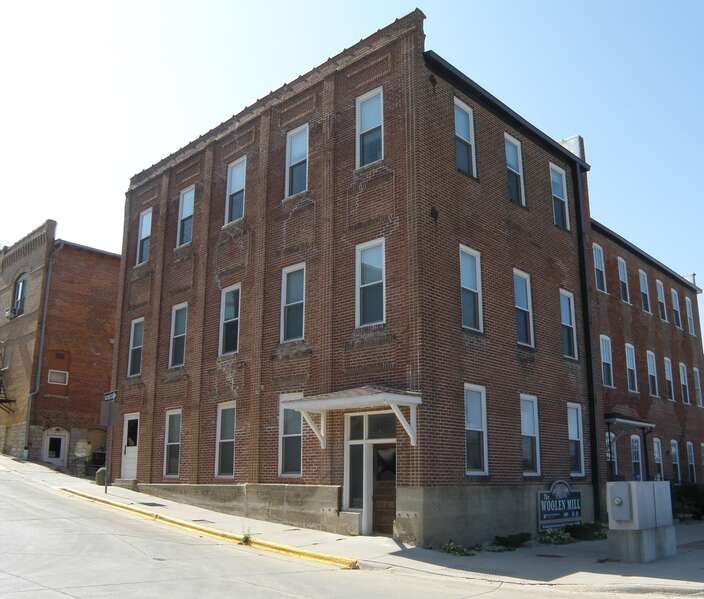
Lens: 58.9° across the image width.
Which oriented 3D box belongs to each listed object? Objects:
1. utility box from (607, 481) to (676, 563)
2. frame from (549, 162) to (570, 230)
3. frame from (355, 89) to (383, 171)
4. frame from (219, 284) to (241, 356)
[{"bbox_3d":[4.968,3.777,10.715,1.250,1.250,0.580,14,-21,-42],"label":"utility box"},{"bbox_3d":[6.709,-3.330,20.165,0.150,2.080,0.950,-14,-20,42],"label":"frame"},{"bbox_3d":[0.483,-4.266,15.604,0.914,2.030,0.150,-14,-21,42],"label":"frame"},{"bbox_3d":[-3.693,0.633,18.800,0.950,2.080,0.150,-14,-20,42],"label":"frame"}]

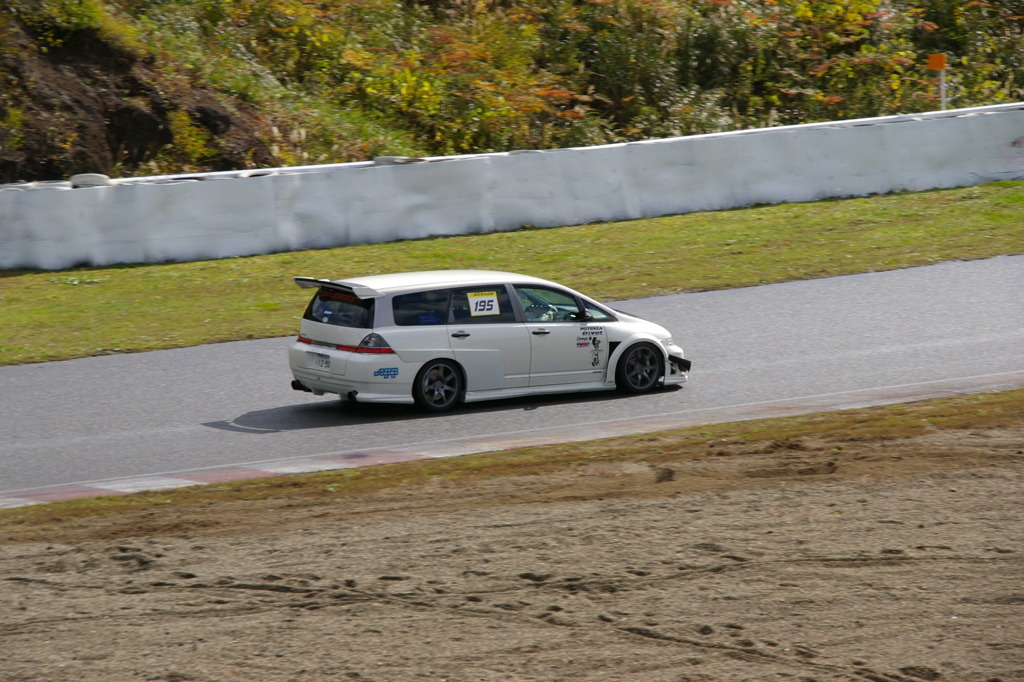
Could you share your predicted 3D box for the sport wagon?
[{"bbox_3d":[-0.208,-0.107,57.401,4.800,1.470,1.830,-5,8,-37],"label":"sport wagon"}]

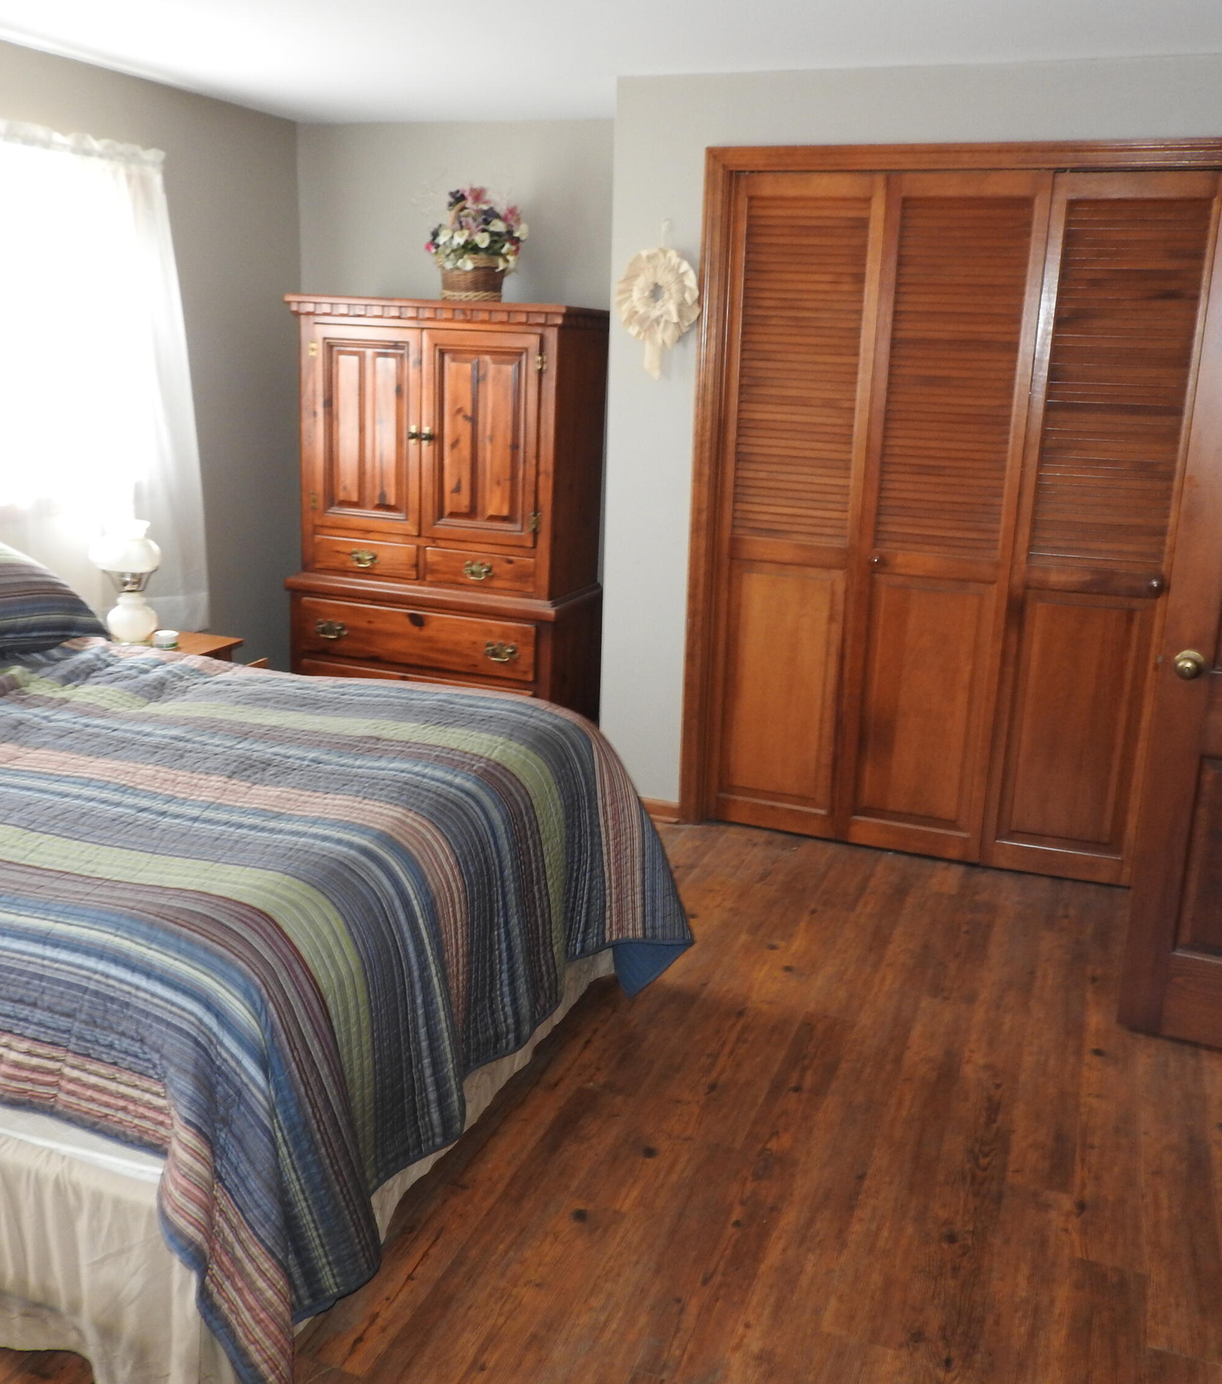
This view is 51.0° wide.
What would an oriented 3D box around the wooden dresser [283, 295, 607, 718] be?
[{"bbox_3d":[-0.616,-0.577,4.789,1.100,1.670,0.470,7,16,20],"label":"wooden dresser"}]

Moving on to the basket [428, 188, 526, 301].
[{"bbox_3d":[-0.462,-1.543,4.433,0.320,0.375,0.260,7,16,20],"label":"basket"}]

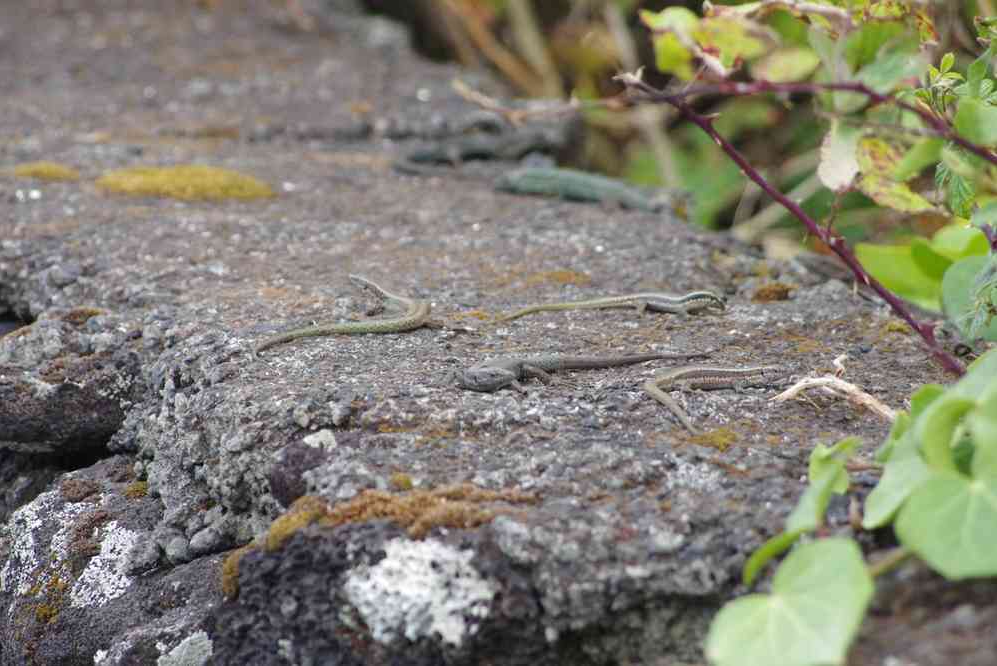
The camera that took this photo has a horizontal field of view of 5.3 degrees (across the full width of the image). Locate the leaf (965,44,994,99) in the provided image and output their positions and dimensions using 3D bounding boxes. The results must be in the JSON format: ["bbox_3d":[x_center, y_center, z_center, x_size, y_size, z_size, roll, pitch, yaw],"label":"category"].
[{"bbox_3d":[0.180,-0.098,4.050,0.010,0.020,0.007,0,13,0],"label":"leaf"}]

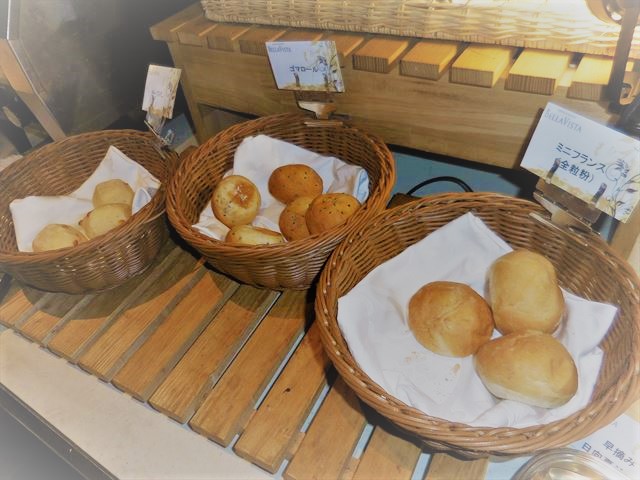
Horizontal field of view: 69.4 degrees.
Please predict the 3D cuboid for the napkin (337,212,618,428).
[{"bbox_3d":[0.136,0.075,0.427,0.214,0.058,0.218,-29,48,-20],"label":"napkin"}]

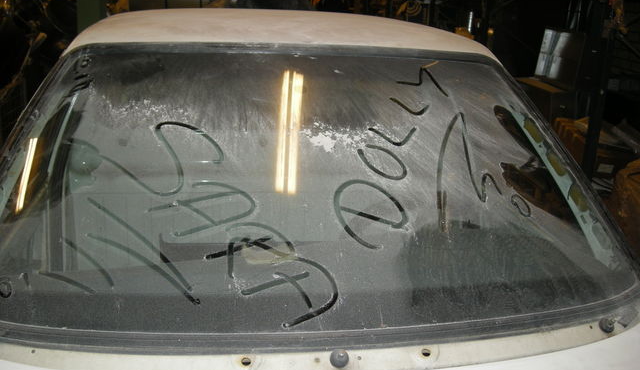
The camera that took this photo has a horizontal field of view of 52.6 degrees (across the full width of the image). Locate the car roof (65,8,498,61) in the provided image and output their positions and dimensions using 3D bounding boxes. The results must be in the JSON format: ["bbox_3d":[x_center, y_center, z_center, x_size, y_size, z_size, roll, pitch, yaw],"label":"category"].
[{"bbox_3d":[-0.158,-0.530,2.180,1.140,0.120,1.100,0,16,-9],"label":"car roof"}]

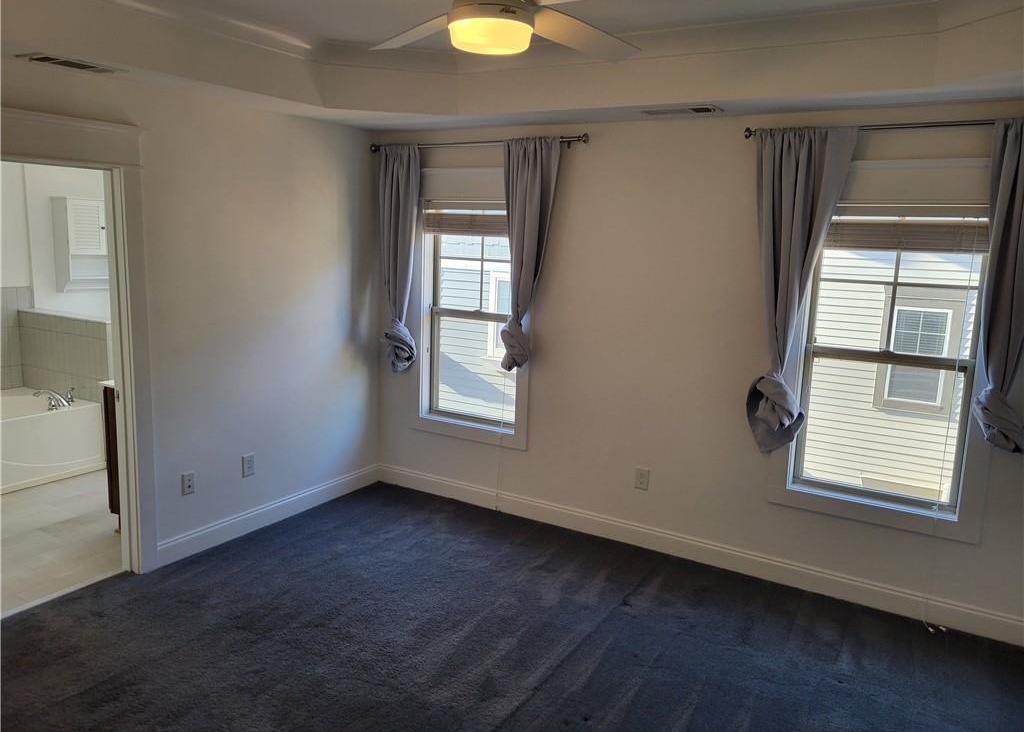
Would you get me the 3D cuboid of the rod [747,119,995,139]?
[{"bbox_3d":[1.744,-1.055,3.401,1.430,0.050,0.070,8,12,31],"label":"rod"}]

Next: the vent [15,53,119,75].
[{"bbox_3d":[-1.754,-1.213,3.094,0.160,0.020,0.370,8,12,31],"label":"vent"}]

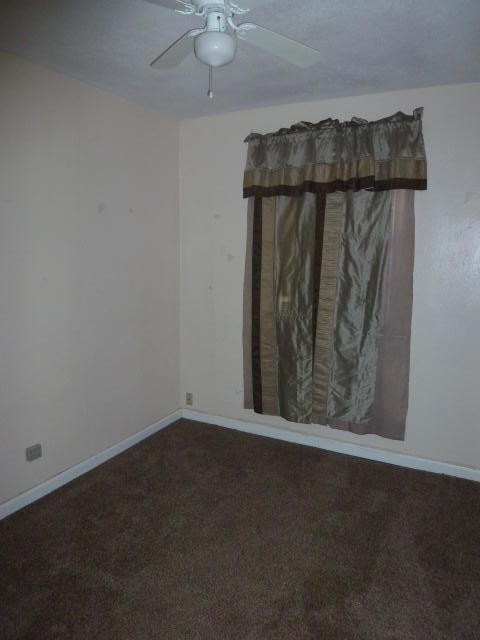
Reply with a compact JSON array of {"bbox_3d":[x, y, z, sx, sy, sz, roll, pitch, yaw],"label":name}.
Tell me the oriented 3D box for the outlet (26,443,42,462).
[{"bbox_3d":[-1.182,0.762,2.544,0.025,0.074,0.085,5,10,27],"label":"outlet"}]

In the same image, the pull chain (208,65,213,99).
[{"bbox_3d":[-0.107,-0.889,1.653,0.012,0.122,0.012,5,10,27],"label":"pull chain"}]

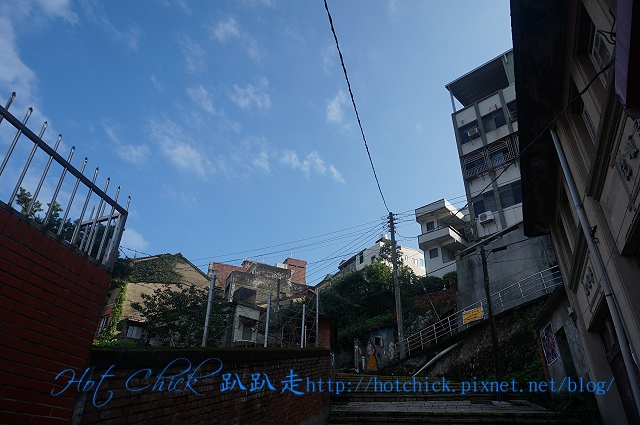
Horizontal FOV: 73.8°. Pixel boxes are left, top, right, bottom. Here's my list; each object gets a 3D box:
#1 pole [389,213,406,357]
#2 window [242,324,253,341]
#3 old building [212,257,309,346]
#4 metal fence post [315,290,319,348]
[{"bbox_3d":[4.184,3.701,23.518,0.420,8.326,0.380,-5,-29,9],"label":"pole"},{"bbox_3d":[-5.019,8.308,29.500,0.720,1.120,0.150,20,-34,-31],"label":"window"},{"bbox_3d":[-4.919,8.387,34.735,6.800,8.200,6.500,16,-33,-26],"label":"old building"},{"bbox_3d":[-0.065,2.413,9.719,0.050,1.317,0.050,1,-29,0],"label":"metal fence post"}]

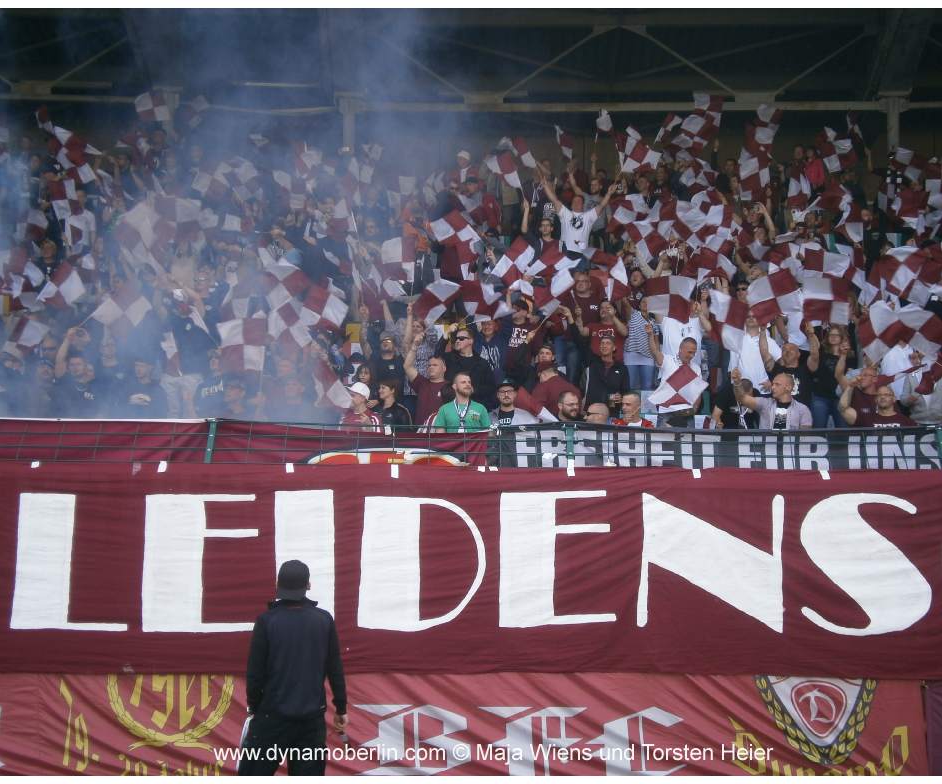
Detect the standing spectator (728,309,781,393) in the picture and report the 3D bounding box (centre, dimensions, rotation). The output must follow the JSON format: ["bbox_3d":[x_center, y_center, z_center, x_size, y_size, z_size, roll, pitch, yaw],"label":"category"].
[{"bbox_3d":[2.920,0.030,18.603,0.560,1.800,0.400,-1,-6,5],"label":"standing spectator"}]

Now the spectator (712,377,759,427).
[{"bbox_3d":[2.536,0.732,17.213,0.550,1.750,0.400,-1,-6,18],"label":"spectator"}]

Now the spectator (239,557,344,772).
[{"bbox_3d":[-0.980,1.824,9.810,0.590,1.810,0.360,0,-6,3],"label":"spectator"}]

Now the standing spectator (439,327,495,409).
[{"bbox_3d":[-0.043,0.252,18.209,0.580,1.820,0.400,-1,-6,12],"label":"standing spectator"}]

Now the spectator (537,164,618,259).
[{"bbox_3d":[1.362,-1.829,22.884,0.960,2.150,0.420,0,-6,0],"label":"spectator"}]

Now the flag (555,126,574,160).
[{"bbox_3d":[1.221,-3.251,23.576,0.240,0.440,0.200,0,-6,0],"label":"flag"}]

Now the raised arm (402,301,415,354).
[{"bbox_3d":[-0.638,-0.661,18.500,0.130,0.550,0.140,2,-5,3],"label":"raised arm"}]

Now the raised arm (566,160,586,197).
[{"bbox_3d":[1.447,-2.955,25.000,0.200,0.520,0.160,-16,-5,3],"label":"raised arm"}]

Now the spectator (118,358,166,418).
[{"bbox_3d":[-3.120,0.550,17.023,0.530,1.760,0.360,0,-5,5],"label":"spectator"}]

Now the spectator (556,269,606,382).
[{"bbox_3d":[1.140,-0.379,18.722,0.570,1.800,0.380,0,-5,5],"label":"spectator"}]

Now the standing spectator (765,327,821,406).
[{"bbox_3d":[3.158,0.320,17.796,0.570,1.930,0.420,-1,-6,5],"label":"standing spectator"}]

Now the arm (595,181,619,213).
[{"bbox_3d":[1.716,-2.457,22.700,0.310,0.420,0.250,0,-6,0],"label":"arm"}]

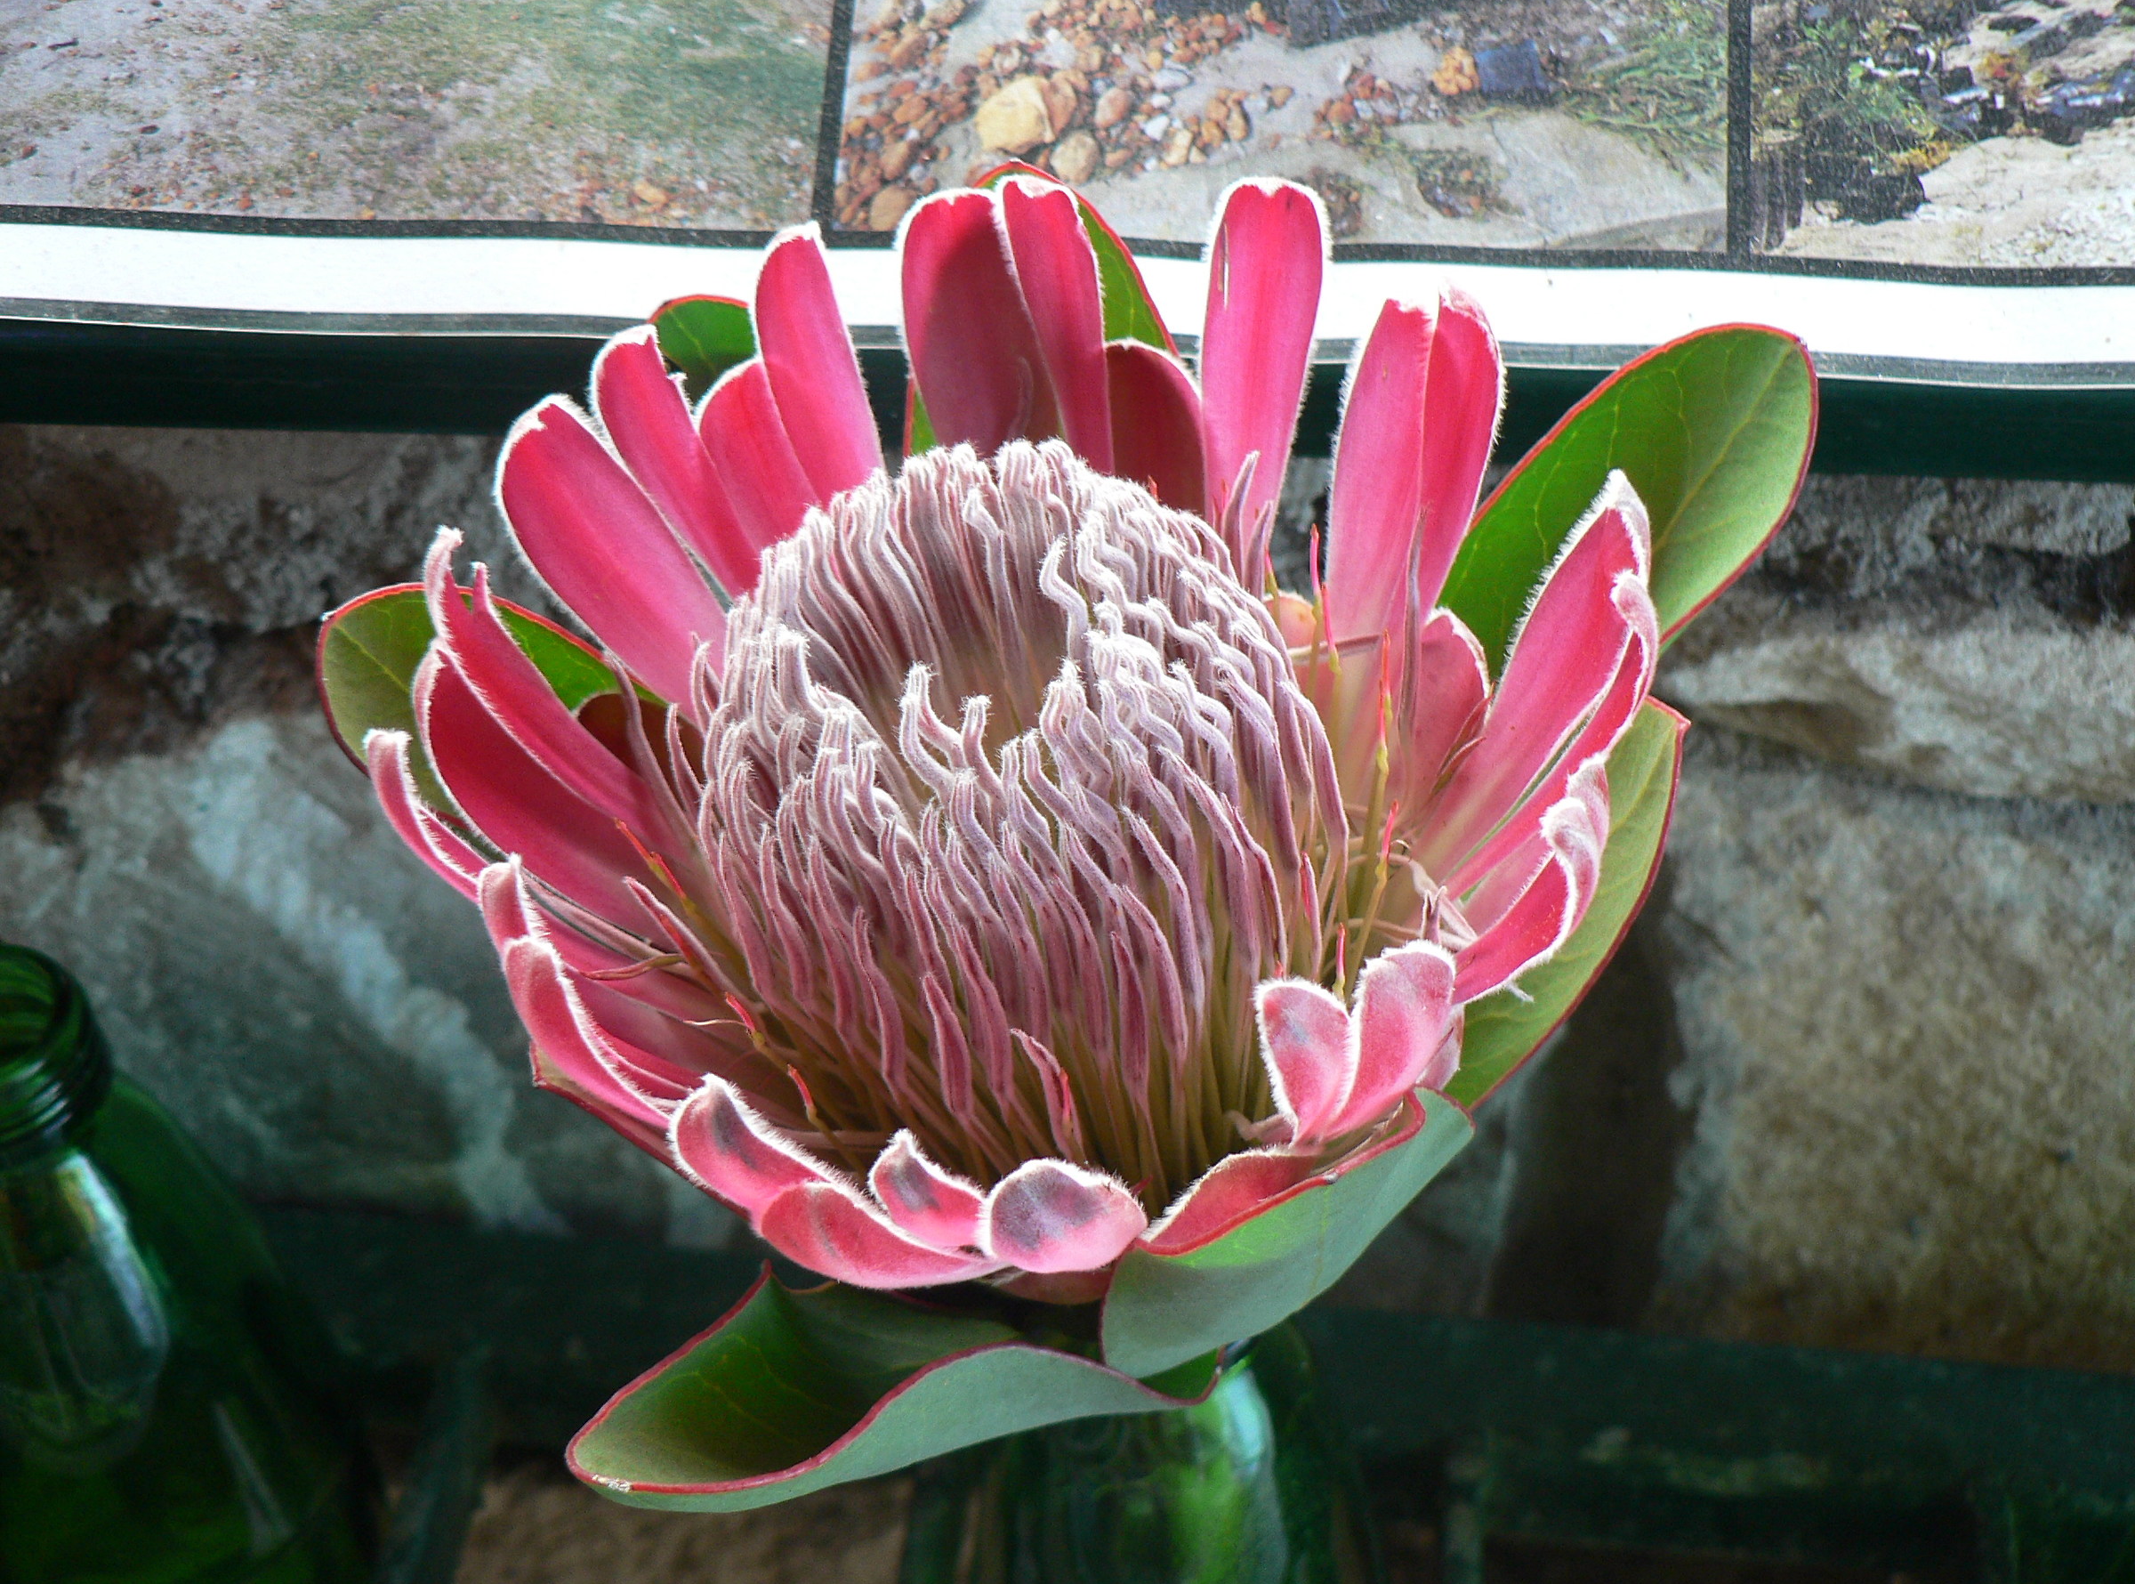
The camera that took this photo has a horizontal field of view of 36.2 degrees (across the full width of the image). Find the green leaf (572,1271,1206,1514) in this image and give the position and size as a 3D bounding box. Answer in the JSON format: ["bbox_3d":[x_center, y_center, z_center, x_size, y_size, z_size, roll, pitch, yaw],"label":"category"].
[{"bbox_3d":[-0.019,0.065,0.362,0.070,0.022,0.036,-9,35,-42],"label":"green leaf"}]

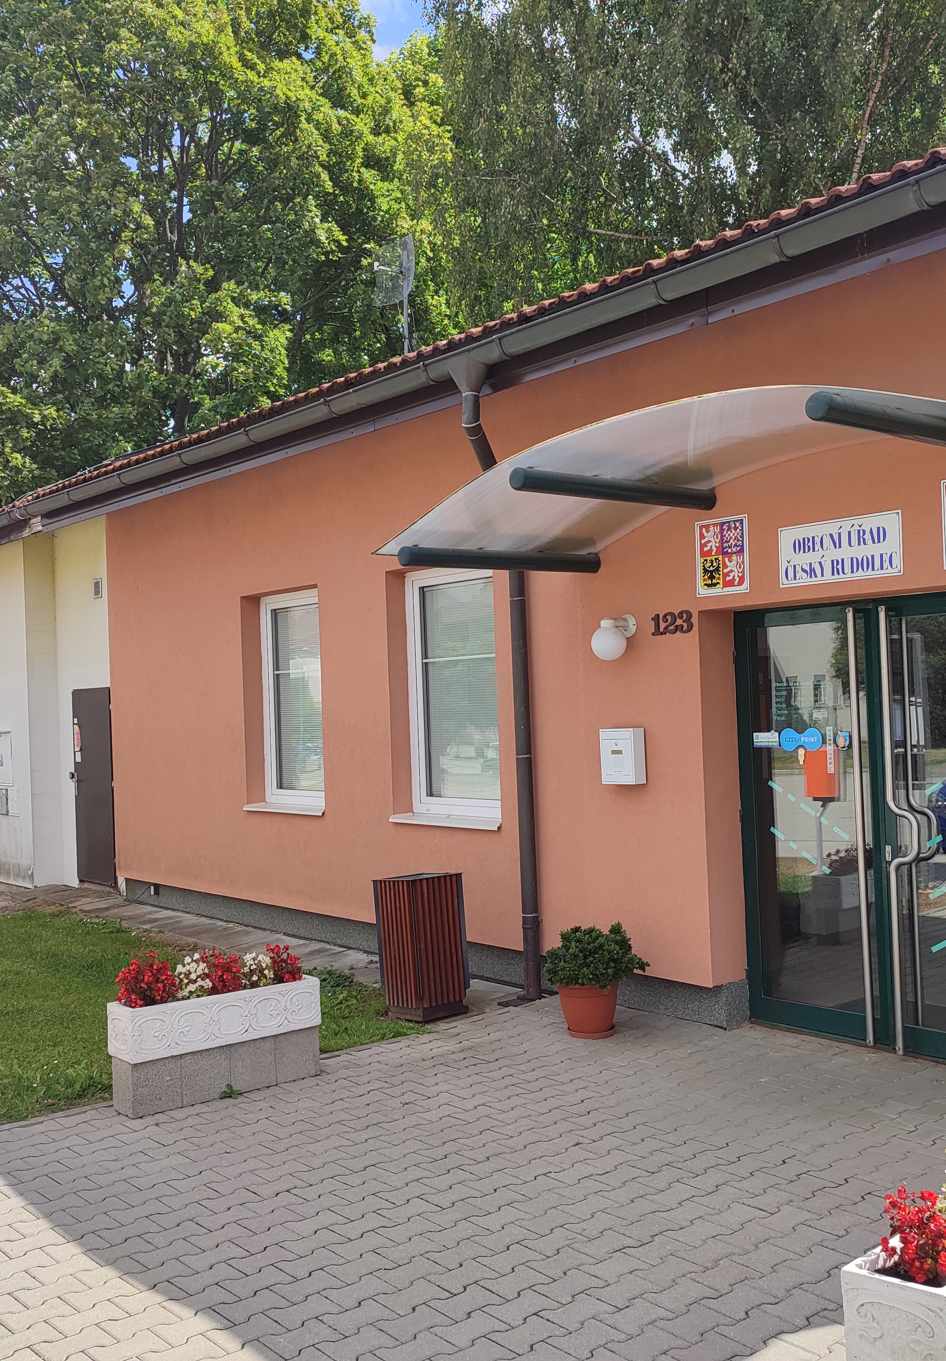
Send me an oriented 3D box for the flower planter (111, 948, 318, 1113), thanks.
[{"bbox_3d":[-1.216,1.626,6.275,1.000,0.680,0.246,-1,-1,-39],"label":"flower planter"}]

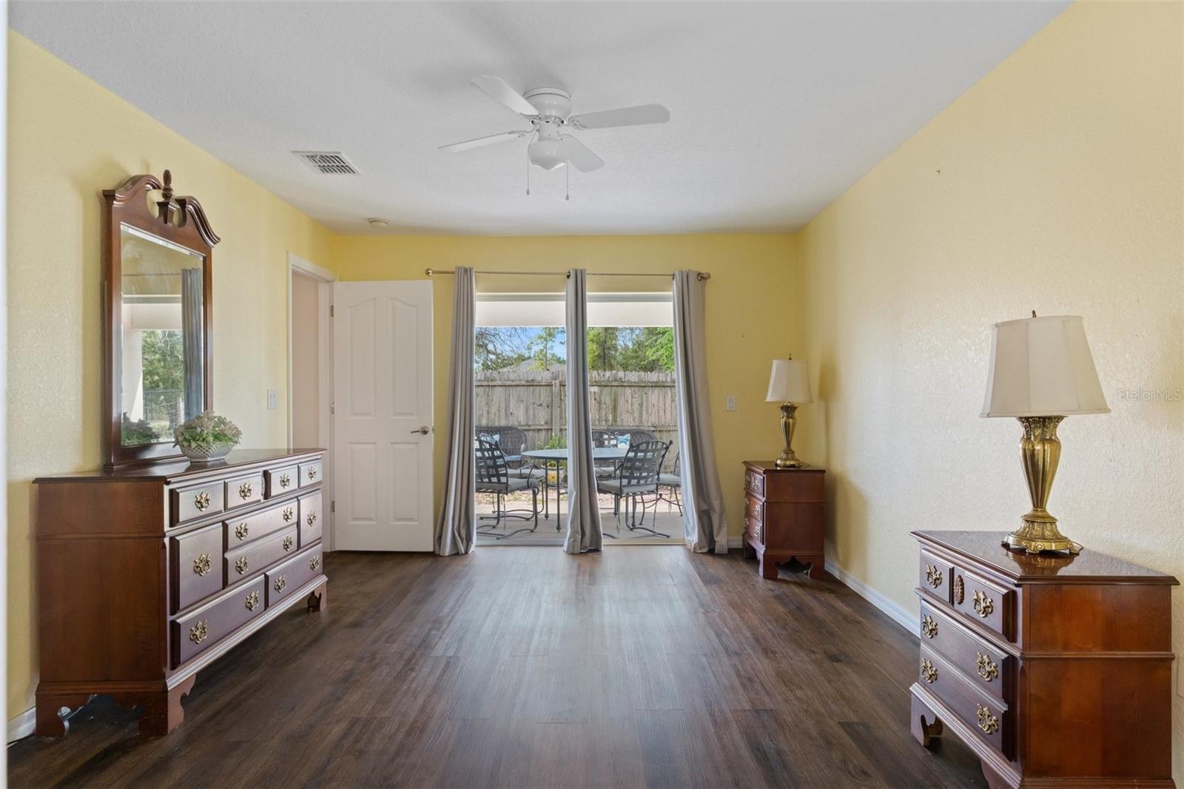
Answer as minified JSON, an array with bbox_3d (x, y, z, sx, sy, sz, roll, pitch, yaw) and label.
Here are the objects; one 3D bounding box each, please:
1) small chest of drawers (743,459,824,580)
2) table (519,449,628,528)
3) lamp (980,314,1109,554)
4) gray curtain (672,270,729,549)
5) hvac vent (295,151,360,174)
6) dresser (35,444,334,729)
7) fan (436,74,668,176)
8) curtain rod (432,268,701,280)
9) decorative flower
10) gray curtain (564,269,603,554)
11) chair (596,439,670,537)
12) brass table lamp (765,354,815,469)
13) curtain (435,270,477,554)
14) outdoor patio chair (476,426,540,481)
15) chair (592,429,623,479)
[{"bbox_3d":[1.303,0.841,4.735,0.412,0.714,0.615,0,0,0],"label":"small chest of drawers"},{"bbox_3d":[-0.030,0.970,7.270,1.360,0.727,1.340,0,0,0],"label":"table"},{"bbox_3d":[1.395,0.105,2.150,0.335,0.745,0.335,0,0,0],"label":"lamp"},{"bbox_3d":[0.818,0.110,5.200,0.418,2.121,0.160,0,0,0],"label":"gray curtain"},{"bbox_3d":[-1.435,-1.250,3.745,0.262,0.020,0.355,0,0,0],"label":"hvac vent"},{"bbox_3d":[-1.702,0.746,3.110,0.468,0.895,1.440,0,0,0],"label":"dresser"},{"bbox_3d":[-0.186,-1.098,2.920,1.030,0.300,1.030,0,0,0],"label":"fan"},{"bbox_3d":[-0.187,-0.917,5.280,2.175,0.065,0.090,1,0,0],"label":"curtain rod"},{"bbox_3d":[-1.762,0.176,3.170,0.280,0.200,0.300,0,0,0],"label":"decorative flower"},{"bbox_3d":[-0.063,0.104,5.200,0.299,2.131,0.160,0,0,0],"label":"gray curtain"},{"bbox_3d":[0.325,0.842,6.330,0.580,0.900,0.670,0,0,-38],"label":"chair"},{"bbox_3d":[1.356,0.105,4.740,0.325,0.757,0.325,0,0,0],"label":"brass table lamp"},{"bbox_3d":[-1.020,0.096,5.180,0.326,2.148,0.160,0,0,0],"label":"curtain"},{"bbox_3d":[-1.450,0.940,10.400,1.000,0.930,0.780,0,0,-12],"label":"outdoor patio chair"},{"bbox_3d":[0.030,0.846,7.780,0.600,0.900,0.680,0,0,0],"label":"chair"}]

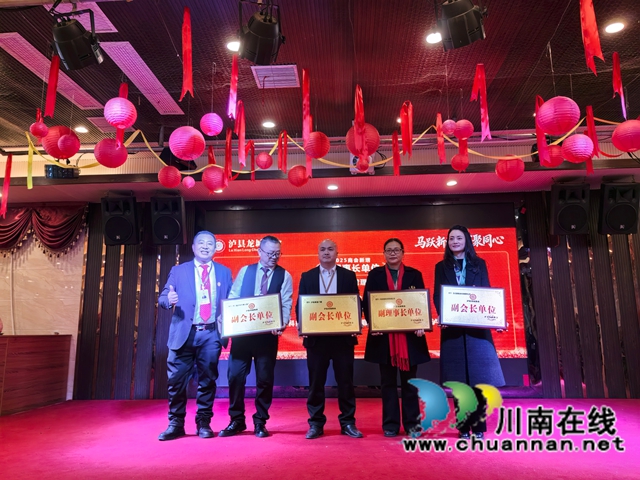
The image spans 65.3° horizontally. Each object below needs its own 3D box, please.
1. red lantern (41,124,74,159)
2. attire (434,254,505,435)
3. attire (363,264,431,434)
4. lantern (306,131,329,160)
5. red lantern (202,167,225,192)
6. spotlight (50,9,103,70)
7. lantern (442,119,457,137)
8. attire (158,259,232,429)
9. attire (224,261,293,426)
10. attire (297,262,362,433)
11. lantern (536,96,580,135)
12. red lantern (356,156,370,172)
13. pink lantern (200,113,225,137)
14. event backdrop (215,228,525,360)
[{"bbox_3d":[-2.250,-0.847,4.350,0.297,0.285,0.297,-1,-10,3],"label":"red lantern"},{"bbox_3d":[1.208,0.834,4.102,0.560,1.424,0.370,-3,-12,11],"label":"attire"},{"bbox_3d":[0.636,0.880,4.171,0.540,1.372,0.360,-2,-11,7],"label":"attire"},{"bbox_3d":[-0.020,-0.926,4.880,0.250,0.250,0.250,-1,-11,3],"label":"lantern"},{"bbox_3d":[-0.931,-0.539,4.400,0.205,0.205,0.205,-1,-10,3],"label":"red lantern"},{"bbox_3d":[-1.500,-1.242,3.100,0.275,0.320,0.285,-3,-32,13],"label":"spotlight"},{"bbox_3d":[1.136,-0.990,4.380,0.122,0.122,0.122,-1,-11,3],"label":"lantern"},{"bbox_3d":[-1.048,0.874,4.307,0.610,1.440,0.370,0,-11,-4],"label":"attire"},{"bbox_3d":[-0.504,0.901,4.349,0.570,1.420,0.380,0,-11,-2],"label":"attire"},{"bbox_3d":[0.077,0.887,4.244,0.550,1.374,0.340,-1,-10,3],"label":"attire"},{"bbox_3d":[1.865,-0.966,3.900,0.300,0.290,0.300,-1,-10,3],"label":"lantern"},{"bbox_3d":[0.428,-0.739,4.950,0.122,0.122,0.122,-1,-11,3],"label":"red lantern"},{"bbox_3d":[-0.933,-0.997,4.320,0.200,0.200,0.200,-1,-11,3],"label":"pink lantern"},{"bbox_3d":[0.541,0.724,6.674,4.206,1.700,0.100,-1,-10,3],"label":"event backdrop"}]

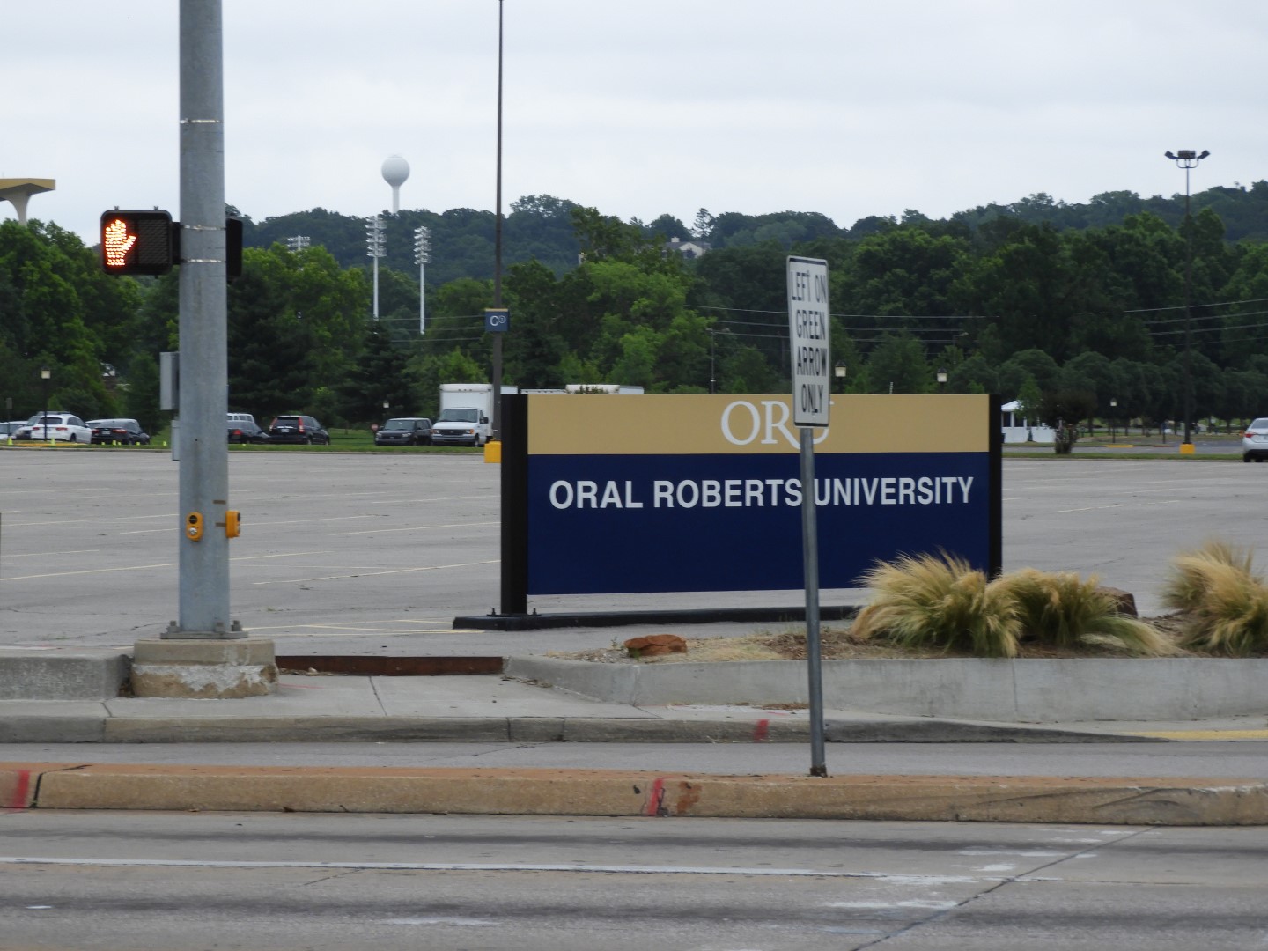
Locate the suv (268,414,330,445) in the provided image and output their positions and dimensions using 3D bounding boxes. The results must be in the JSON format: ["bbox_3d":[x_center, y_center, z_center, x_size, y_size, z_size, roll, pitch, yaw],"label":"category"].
[{"bbox_3d":[-16.131,-2.048,300.197,1.820,1.680,4.530,0,0,13],"label":"suv"}]

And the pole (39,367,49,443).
[{"bbox_3d":[-27.994,-3.347,295.988,0.420,3.680,0.420,0,0,13],"label":"pole"}]

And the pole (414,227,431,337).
[{"bbox_3d":[-23.775,-15.814,699.923,1.500,24.390,2.200,0,0,41],"label":"pole"}]

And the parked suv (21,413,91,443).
[{"bbox_3d":[-25.726,-2.052,281.000,1.820,1.500,4.500,0,1,15],"label":"parked suv"}]

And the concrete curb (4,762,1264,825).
[{"bbox_3d":[0.039,1.442,28.274,5.970,0.160,0.920,0,0,13],"label":"concrete curb"}]

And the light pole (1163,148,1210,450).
[{"bbox_3d":[22.922,-7.203,258.000,1.850,12.600,1.700,0,1,0],"label":"light pole"}]

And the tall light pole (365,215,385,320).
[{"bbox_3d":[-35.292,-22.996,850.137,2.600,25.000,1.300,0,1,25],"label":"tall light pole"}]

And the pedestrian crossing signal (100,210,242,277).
[{"bbox_3d":[-3.049,-1.526,41.000,0.930,0.440,0.320,0,1,0],"label":"pedestrian crossing signal"}]

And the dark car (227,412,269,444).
[{"bbox_3d":[-18.229,-2.069,289.000,1.830,1.680,4.600,0,1,12],"label":"dark car"}]

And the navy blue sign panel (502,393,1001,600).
[{"bbox_3d":[1.025,0.149,50.347,4.770,1.640,0.170,0,1,-33],"label":"navy blue sign panel"}]

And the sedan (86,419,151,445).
[{"bbox_3d":[-24.980,-1.971,302.285,1.820,1.460,4.700,0,0,13],"label":"sedan"}]

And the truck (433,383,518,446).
[{"bbox_3d":[-7.702,-2.776,299.546,2.400,3.200,7.300,0,0,13],"label":"truck"}]

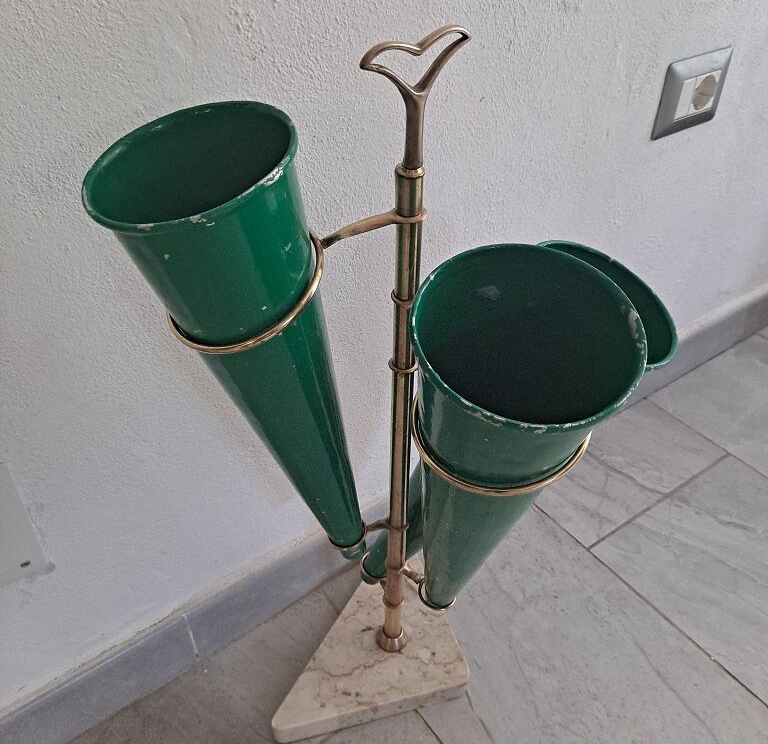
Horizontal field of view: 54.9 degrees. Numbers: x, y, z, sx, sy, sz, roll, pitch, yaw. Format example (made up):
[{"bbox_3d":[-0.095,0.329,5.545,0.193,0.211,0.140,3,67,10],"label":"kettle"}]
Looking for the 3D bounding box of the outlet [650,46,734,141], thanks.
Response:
[{"bbox_3d":[0.341,-0.307,0.816,0.115,0.084,0.012,-24,45,-28],"label":"outlet"}]

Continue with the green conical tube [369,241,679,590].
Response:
[{"bbox_3d":[0.068,0.083,0.639,0.118,0.416,0.118,-13,58,-37],"label":"green conical tube"}]

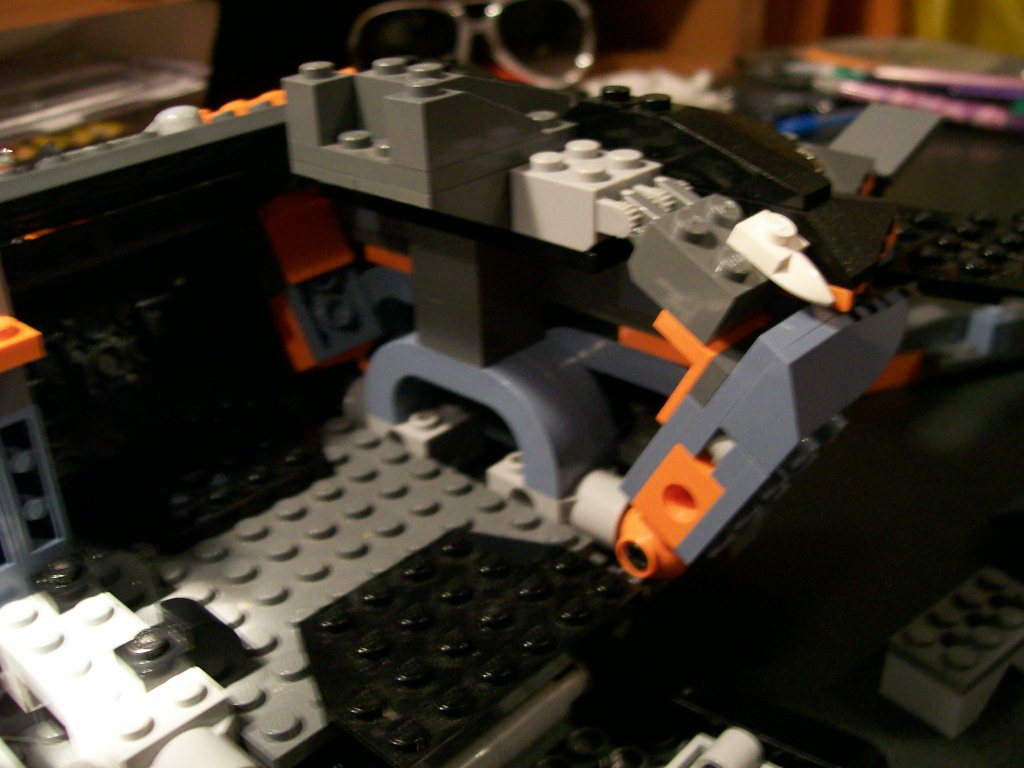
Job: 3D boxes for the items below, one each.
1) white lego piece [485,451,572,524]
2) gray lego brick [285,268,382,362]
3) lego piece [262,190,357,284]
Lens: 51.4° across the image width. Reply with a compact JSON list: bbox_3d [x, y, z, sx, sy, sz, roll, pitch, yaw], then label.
[{"bbox_3d":[0.006,0.018,0.188,0.016,0.011,0.012,21,35,38],"label":"white lego piece"},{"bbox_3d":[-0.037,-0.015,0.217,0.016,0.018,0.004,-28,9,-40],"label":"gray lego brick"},{"bbox_3d":[-0.042,-0.030,0.214,0.016,0.016,0.004,-28,4,-40],"label":"lego piece"}]

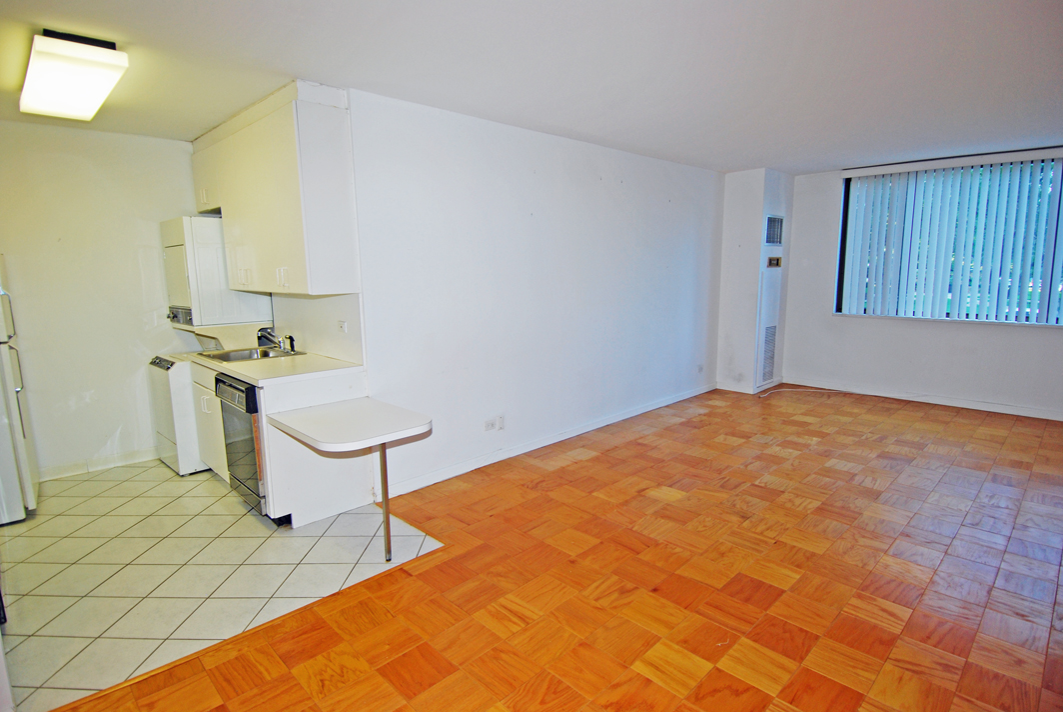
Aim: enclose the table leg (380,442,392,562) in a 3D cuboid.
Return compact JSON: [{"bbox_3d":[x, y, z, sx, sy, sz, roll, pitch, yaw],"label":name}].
[{"bbox_3d":[-0.775,0.781,2.818,0.033,0.667,0.033,-9,12,-44],"label":"table leg"}]

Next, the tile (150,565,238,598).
[{"bbox_3d":[-1.702,1.144,2.711,0.300,0.010,0.300,0,9,0],"label":"tile"}]

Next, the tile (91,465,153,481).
[{"bbox_3d":[-3.179,0.917,4.130,0.298,0.010,0.298,0,9,-1],"label":"tile"}]

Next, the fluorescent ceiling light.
[{"bbox_3d":[-2.439,-1.440,2.807,0.335,0.105,1.250,-9,13,-44],"label":"fluorescent ceiling light"}]

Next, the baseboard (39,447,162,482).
[{"bbox_3d":[-3.389,0.850,4.205,0.755,0.102,0.015,-9,13,-44],"label":"baseboard"}]

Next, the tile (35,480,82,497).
[{"bbox_3d":[-3.469,0.966,3.837,0.298,0.010,0.298,0,9,-1],"label":"tile"}]

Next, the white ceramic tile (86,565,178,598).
[{"bbox_3d":[-1.985,1.140,2.692,0.298,0.010,0.298,0,9,-1],"label":"white ceramic tile"}]

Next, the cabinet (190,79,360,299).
[{"bbox_3d":[-1.952,-1.075,3.913,0.315,1.180,2.190,-9,13,-44],"label":"cabinet"}]

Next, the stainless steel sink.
[{"bbox_3d":[-2.105,0.070,4.014,0.550,0.170,0.620,-9,12,-44],"label":"stainless steel sink"}]

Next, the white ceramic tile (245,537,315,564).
[{"bbox_3d":[-1.406,1.097,3.006,0.300,0.010,0.300,0,9,0],"label":"white ceramic tile"}]

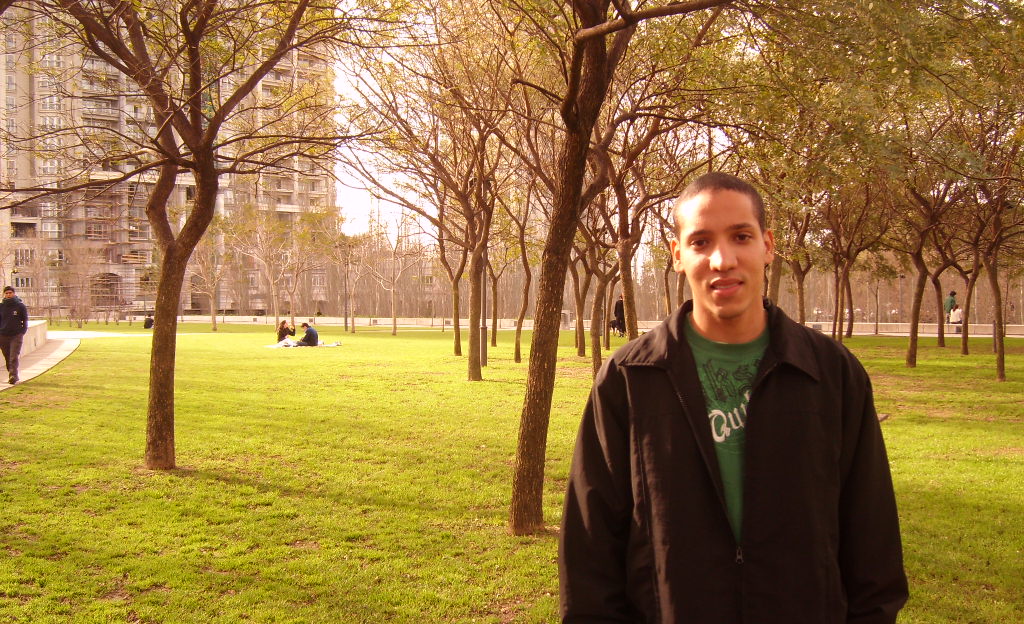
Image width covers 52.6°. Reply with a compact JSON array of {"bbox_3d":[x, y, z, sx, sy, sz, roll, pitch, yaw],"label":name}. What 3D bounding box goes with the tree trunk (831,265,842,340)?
[{"bbox_3d":[12.840,-0.396,41.000,0.300,2.970,0.220,2,1,0],"label":"tree trunk"}]

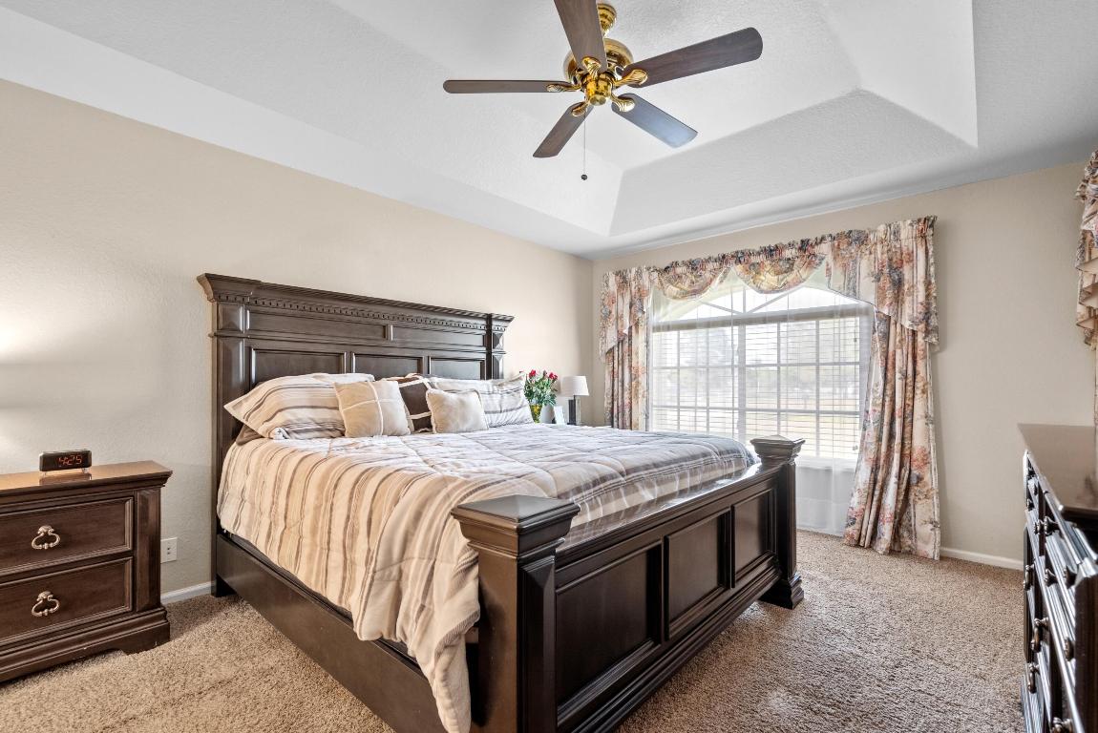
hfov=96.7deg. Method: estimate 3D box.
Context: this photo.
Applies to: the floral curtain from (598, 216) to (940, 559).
[{"bbox_3d":[1.544,0.155,4.072,2.685,2.230,0.160,-1,-2,42],"label":"floral curtain"}]

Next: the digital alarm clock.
[{"bbox_3d":[-2.151,0.423,2.179,0.070,0.091,0.168,-1,-2,42],"label":"digital alarm clock"}]

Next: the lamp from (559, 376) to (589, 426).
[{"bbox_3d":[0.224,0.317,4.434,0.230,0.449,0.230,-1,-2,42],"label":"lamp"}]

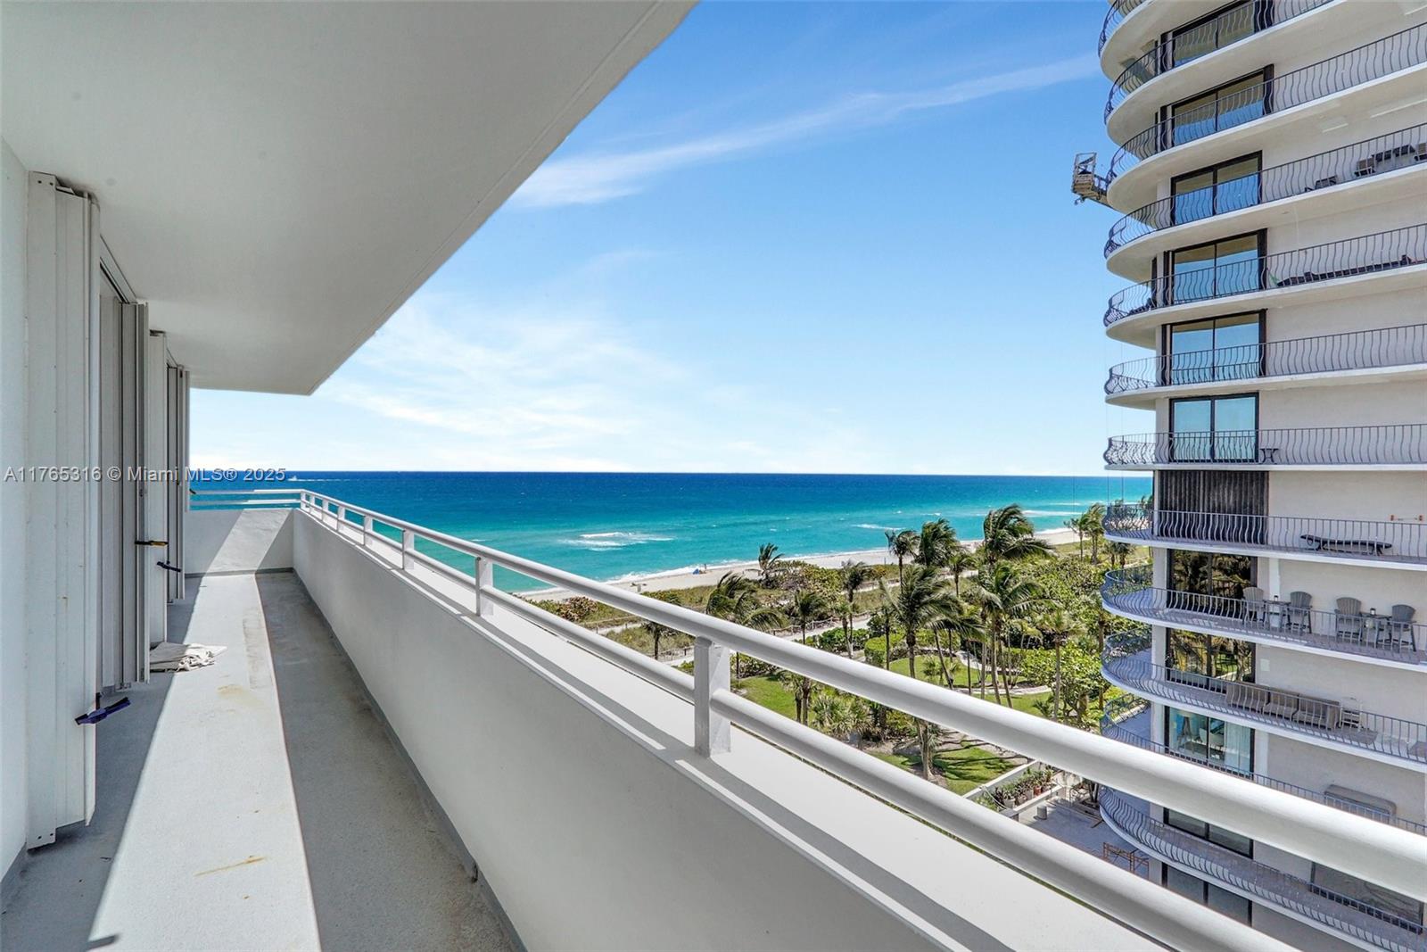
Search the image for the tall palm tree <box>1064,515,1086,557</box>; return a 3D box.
[{"bbox_3d":[67.300,11.300,118.000,4.500,8.400,4.500,0,0,0],"label":"tall palm tree"}]

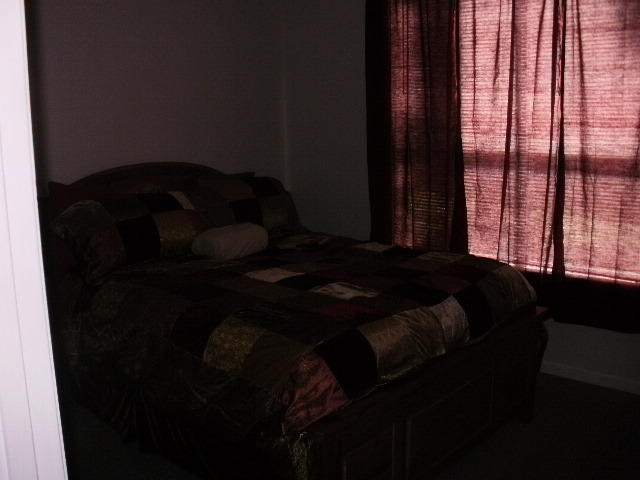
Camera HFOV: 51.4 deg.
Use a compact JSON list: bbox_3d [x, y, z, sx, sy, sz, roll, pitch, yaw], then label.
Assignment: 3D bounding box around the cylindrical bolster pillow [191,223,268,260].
[{"bbox_3d":[-0.481,0.011,3.628,0.430,0.170,0.175,-9,13,-36],"label":"cylindrical bolster pillow"}]

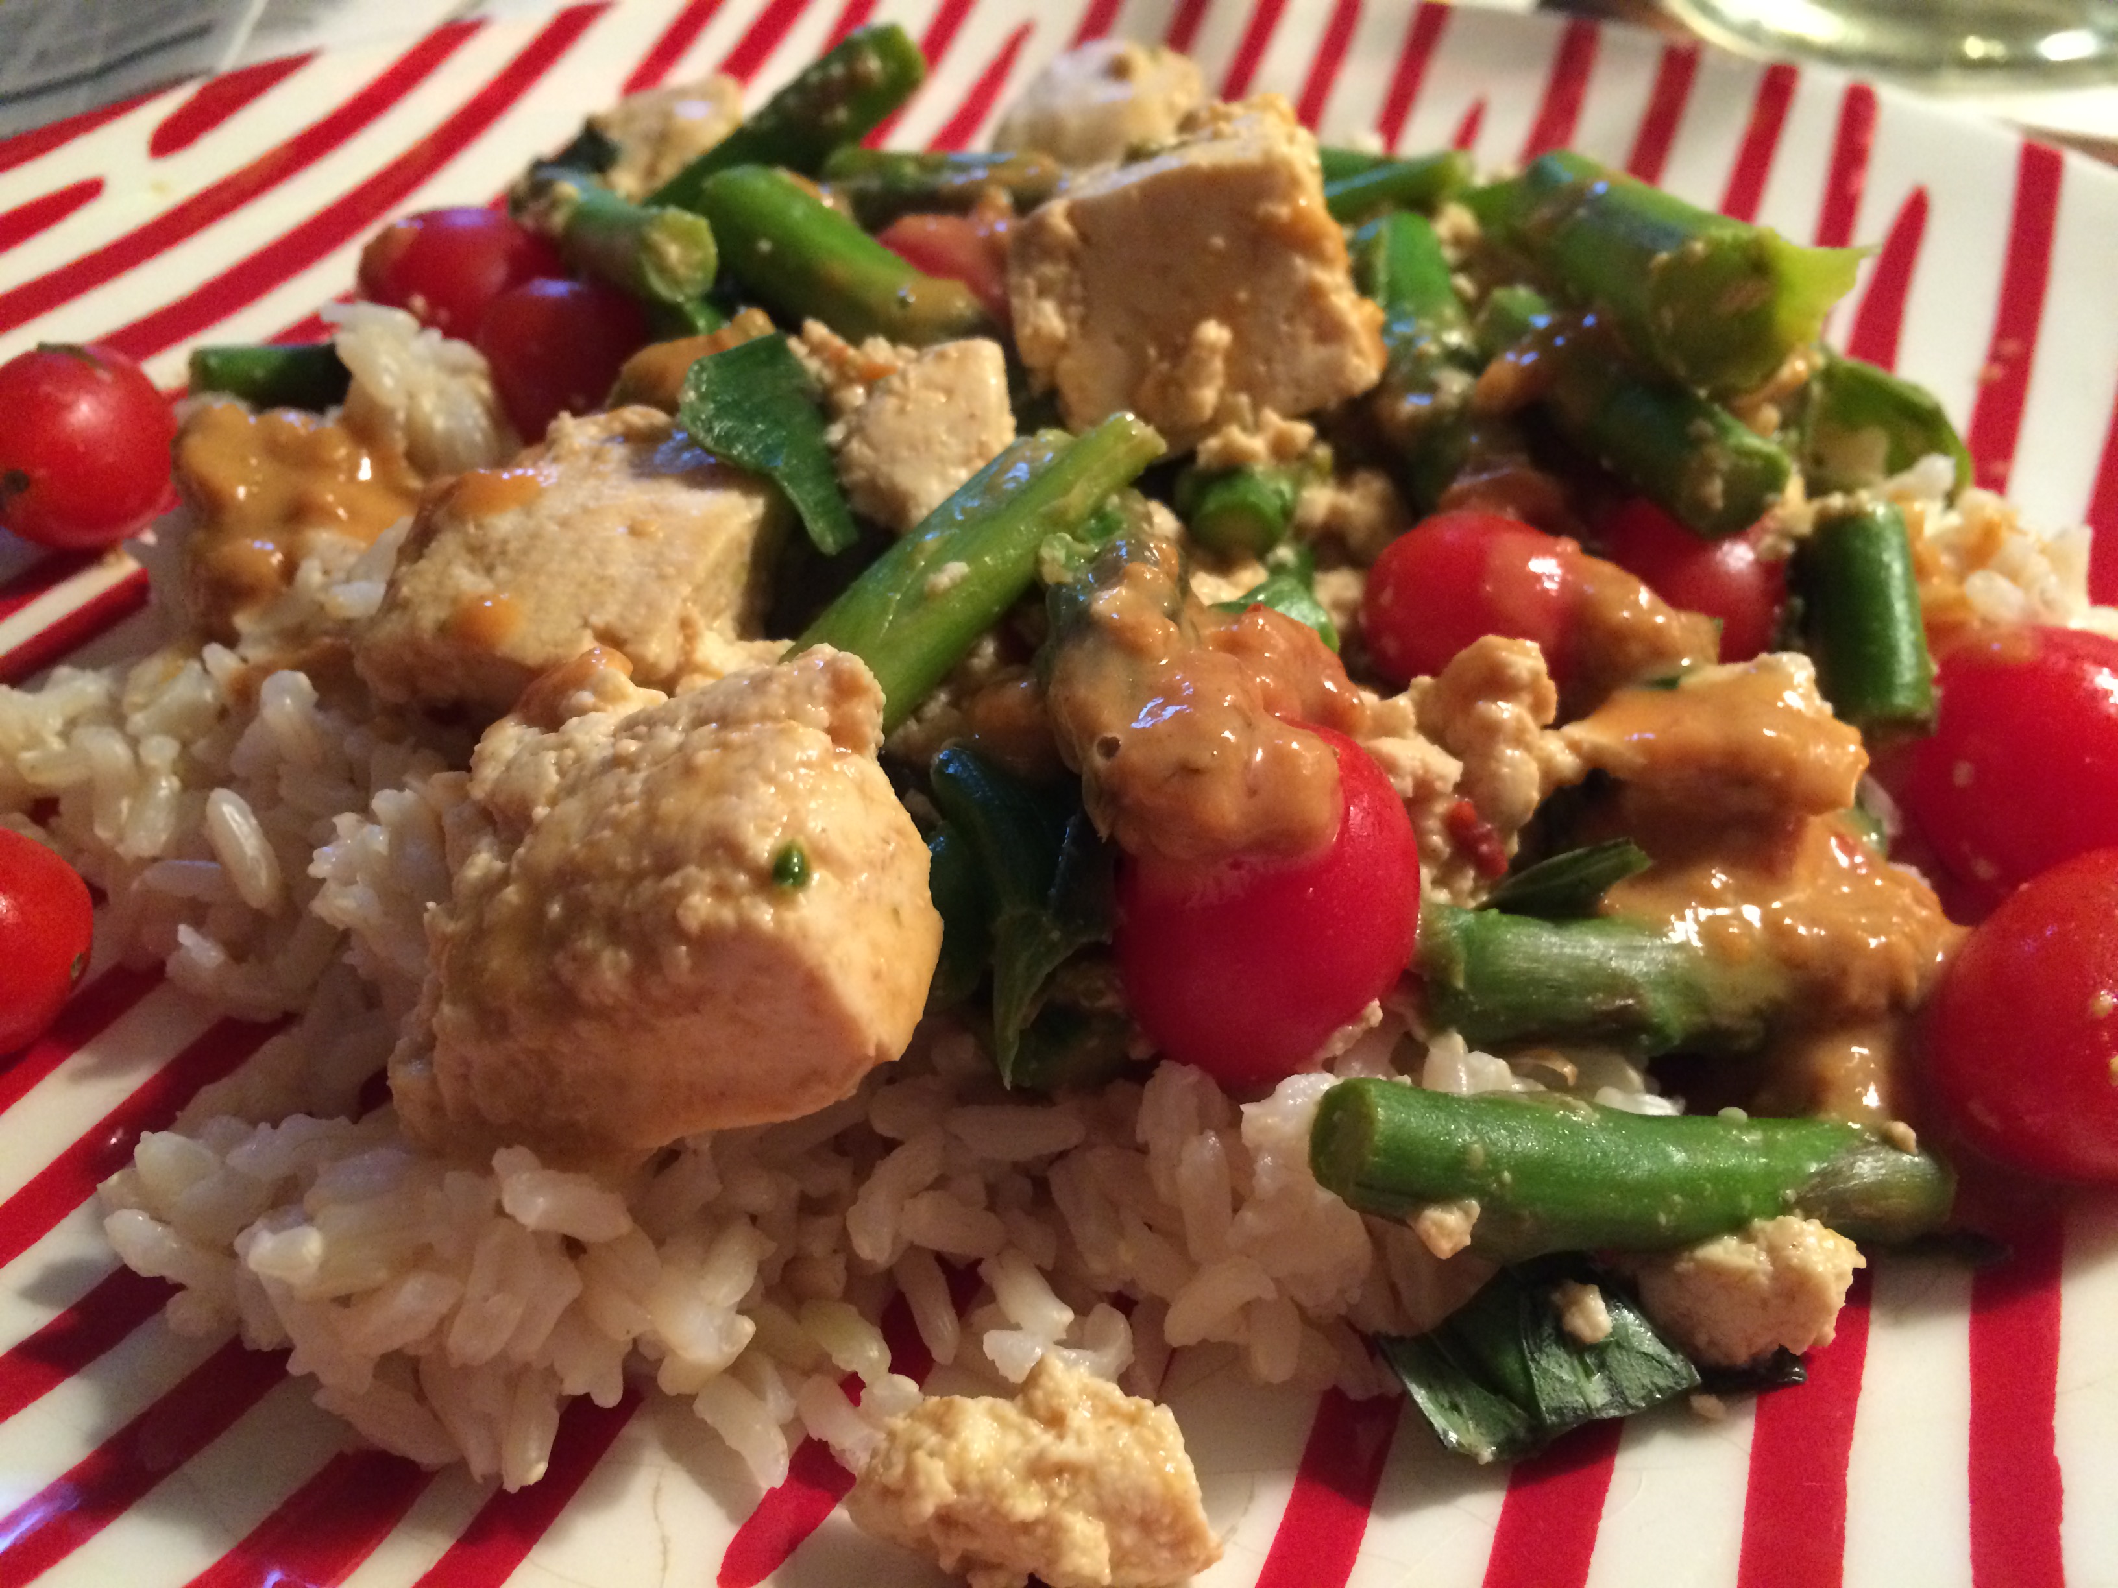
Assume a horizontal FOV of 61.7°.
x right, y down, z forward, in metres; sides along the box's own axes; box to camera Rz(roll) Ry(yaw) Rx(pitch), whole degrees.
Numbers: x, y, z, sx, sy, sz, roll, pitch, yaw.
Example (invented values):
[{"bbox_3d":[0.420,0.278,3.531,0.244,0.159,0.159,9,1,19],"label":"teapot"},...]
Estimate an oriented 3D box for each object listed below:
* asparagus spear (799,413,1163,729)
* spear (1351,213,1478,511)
[{"bbox_3d":[-0.005,-0.022,0.162,0.011,0.011,0.051,22,45,27],"label":"asparagus spear"},{"bbox_3d":[0.053,-0.064,0.262,0.014,0.014,0.050,2,54,-1],"label":"spear"}]

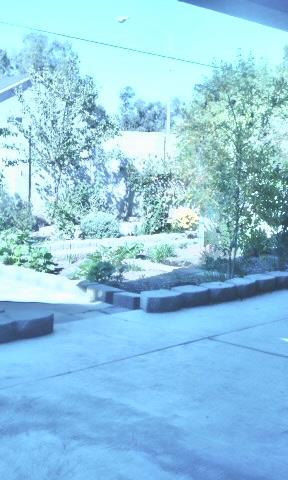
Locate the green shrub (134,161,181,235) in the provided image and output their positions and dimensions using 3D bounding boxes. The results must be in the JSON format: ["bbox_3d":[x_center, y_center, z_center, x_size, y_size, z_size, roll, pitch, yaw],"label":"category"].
[{"bbox_3d":[0.263,-0.836,12.576,0.977,1.408,0.781,1,5,1],"label":"green shrub"}]

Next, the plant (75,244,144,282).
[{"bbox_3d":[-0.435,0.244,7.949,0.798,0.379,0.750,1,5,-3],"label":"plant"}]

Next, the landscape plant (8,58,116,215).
[{"bbox_3d":[-1.398,-1.758,11.100,1.800,2.700,1.700,0,5,0],"label":"landscape plant"}]

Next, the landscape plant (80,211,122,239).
[{"bbox_3d":[-0.645,-0.230,9.600,0.600,0.420,0.550,0,5,0],"label":"landscape plant"}]

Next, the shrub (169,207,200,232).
[{"bbox_3d":[0.682,-0.345,10.900,0.540,0.430,0.500,0,5,0],"label":"shrub"}]

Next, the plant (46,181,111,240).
[{"bbox_3d":[-1.204,-0.560,11.720,1.133,1.031,1.020,1,5,-7],"label":"plant"}]

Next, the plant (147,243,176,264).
[{"bbox_3d":[0.211,0.163,7.800,0.360,0.260,0.340,0,5,0],"label":"plant"}]

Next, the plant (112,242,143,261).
[{"bbox_3d":[-0.199,0.148,8.300,0.410,0.240,0.380,0,5,0],"label":"plant"}]

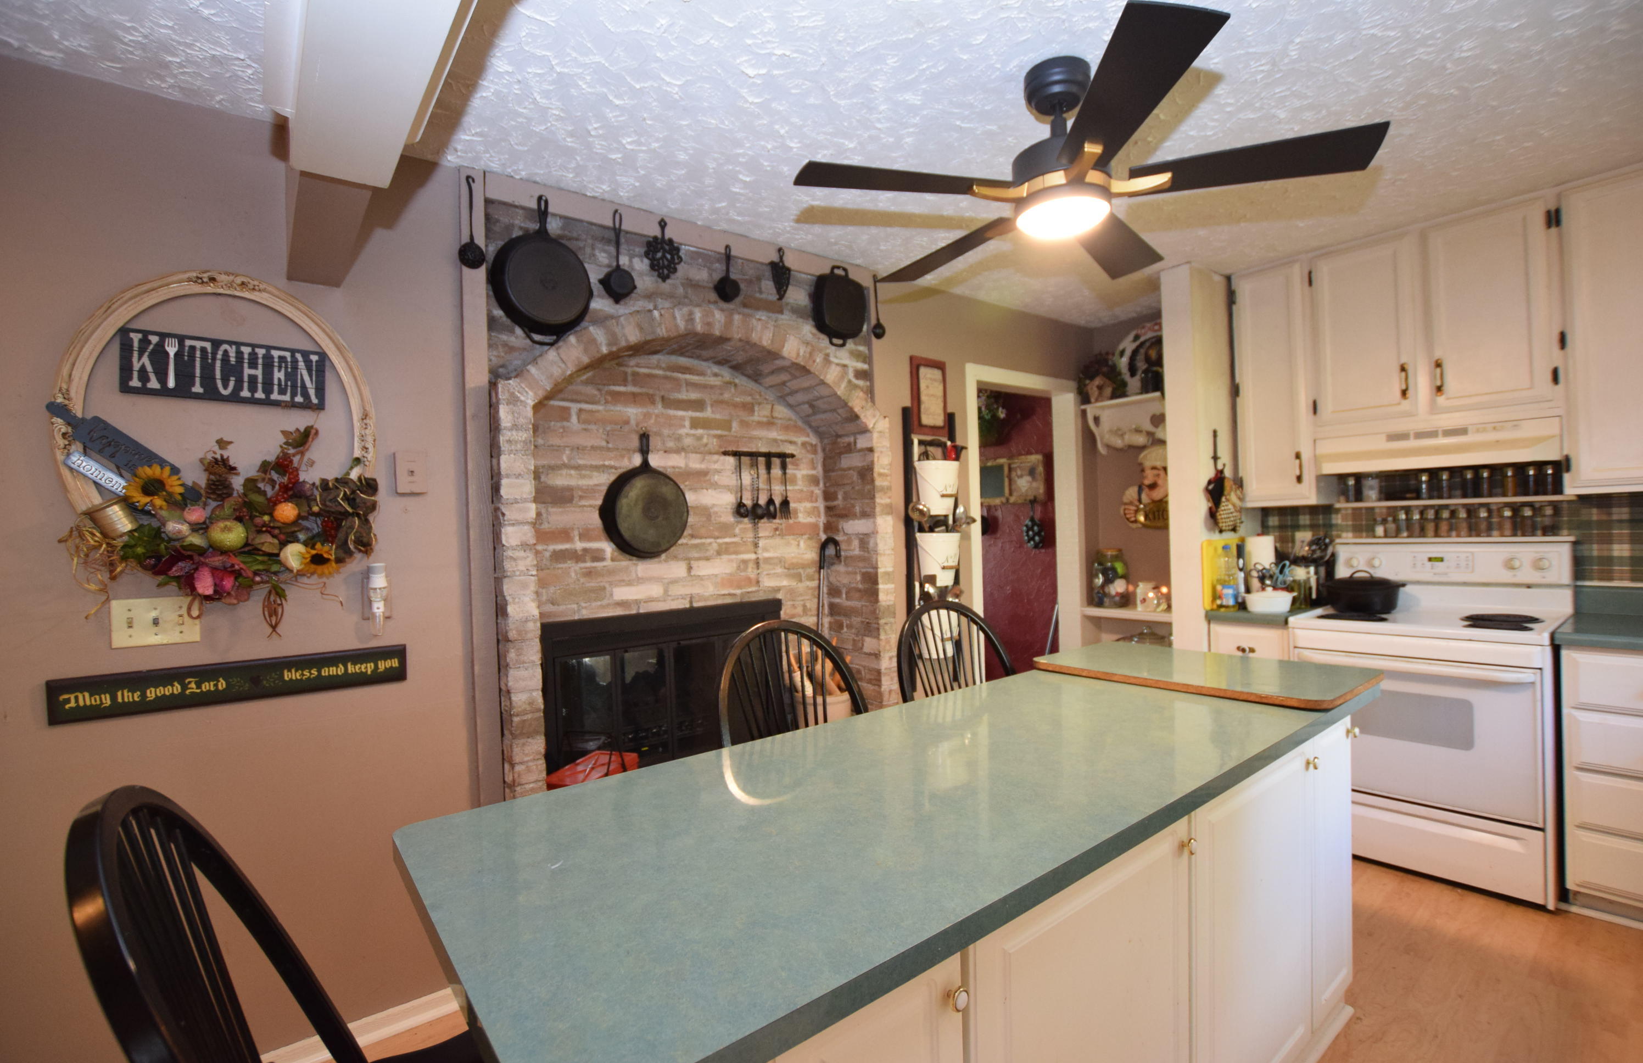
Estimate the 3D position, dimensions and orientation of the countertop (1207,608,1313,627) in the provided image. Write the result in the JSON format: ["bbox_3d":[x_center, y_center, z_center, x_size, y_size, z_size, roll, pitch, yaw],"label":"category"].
[{"bbox_3d":[2.098,0.367,3.201,0.630,0.043,0.327,-2,1,-39],"label":"countertop"}]

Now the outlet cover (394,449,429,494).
[{"bbox_3d":[-1.194,-0.171,1.996,0.077,0.118,0.020,-2,0,-39],"label":"outlet cover"}]

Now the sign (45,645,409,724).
[{"bbox_3d":[-1.435,0.375,1.718,0.681,0.100,0.020,-2,0,-38],"label":"sign"}]

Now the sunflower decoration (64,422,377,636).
[{"bbox_3d":[-1.425,-0.007,1.671,0.570,0.520,0.130,-2,0,-38],"label":"sunflower decoration"}]

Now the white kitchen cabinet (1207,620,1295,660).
[{"bbox_3d":[2.120,0.819,3.202,0.610,0.862,0.325,-2,1,-39],"label":"white kitchen cabinet"}]

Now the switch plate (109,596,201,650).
[{"bbox_3d":[-1.571,0.213,1.622,0.155,0.113,0.015,-2,0,-38],"label":"switch plate"}]

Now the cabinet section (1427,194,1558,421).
[{"bbox_3d":[2.635,-0.838,2.693,0.310,0.738,0.360,-2,0,-40],"label":"cabinet section"}]

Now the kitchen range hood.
[{"bbox_3d":[2.639,-0.343,2.936,0.380,0.155,0.758,-2,0,-38],"label":"kitchen range hood"}]

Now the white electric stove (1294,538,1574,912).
[{"bbox_3d":[2.422,0.648,2.752,0.685,1.195,0.765,-2,1,-39],"label":"white electric stove"}]

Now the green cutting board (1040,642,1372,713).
[{"bbox_3d":[1.087,0.403,2.001,0.510,0.025,0.789,-2,0,-38],"label":"green cutting board"}]

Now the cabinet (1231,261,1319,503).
[{"bbox_3d":[2.208,-0.674,3.257,0.320,1.100,0.310,-2,1,-39],"label":"cabinet"}]

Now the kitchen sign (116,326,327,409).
[{"bbox_3d":[-1.476,-0.398,1.711,0.389,0.155,0.016,-2,0,-38],"label":"kitchen sign"}]

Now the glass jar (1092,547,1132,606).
[{"bbox_3d":[1.683,0.275,3.975,0.190,0.335,0.190,-2,1,0],"label":"glass jar"}]

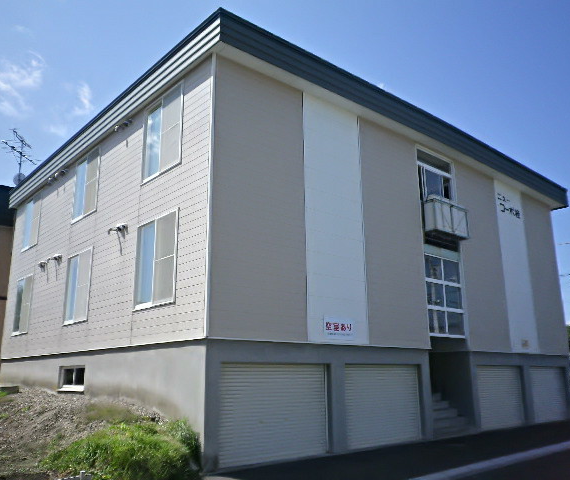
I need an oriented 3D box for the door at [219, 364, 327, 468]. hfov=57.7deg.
[{"bbox_3d":[-0.141,3.084,9.322,2.575,1.641,0.100,11,-18,-40],"label":"door"}]

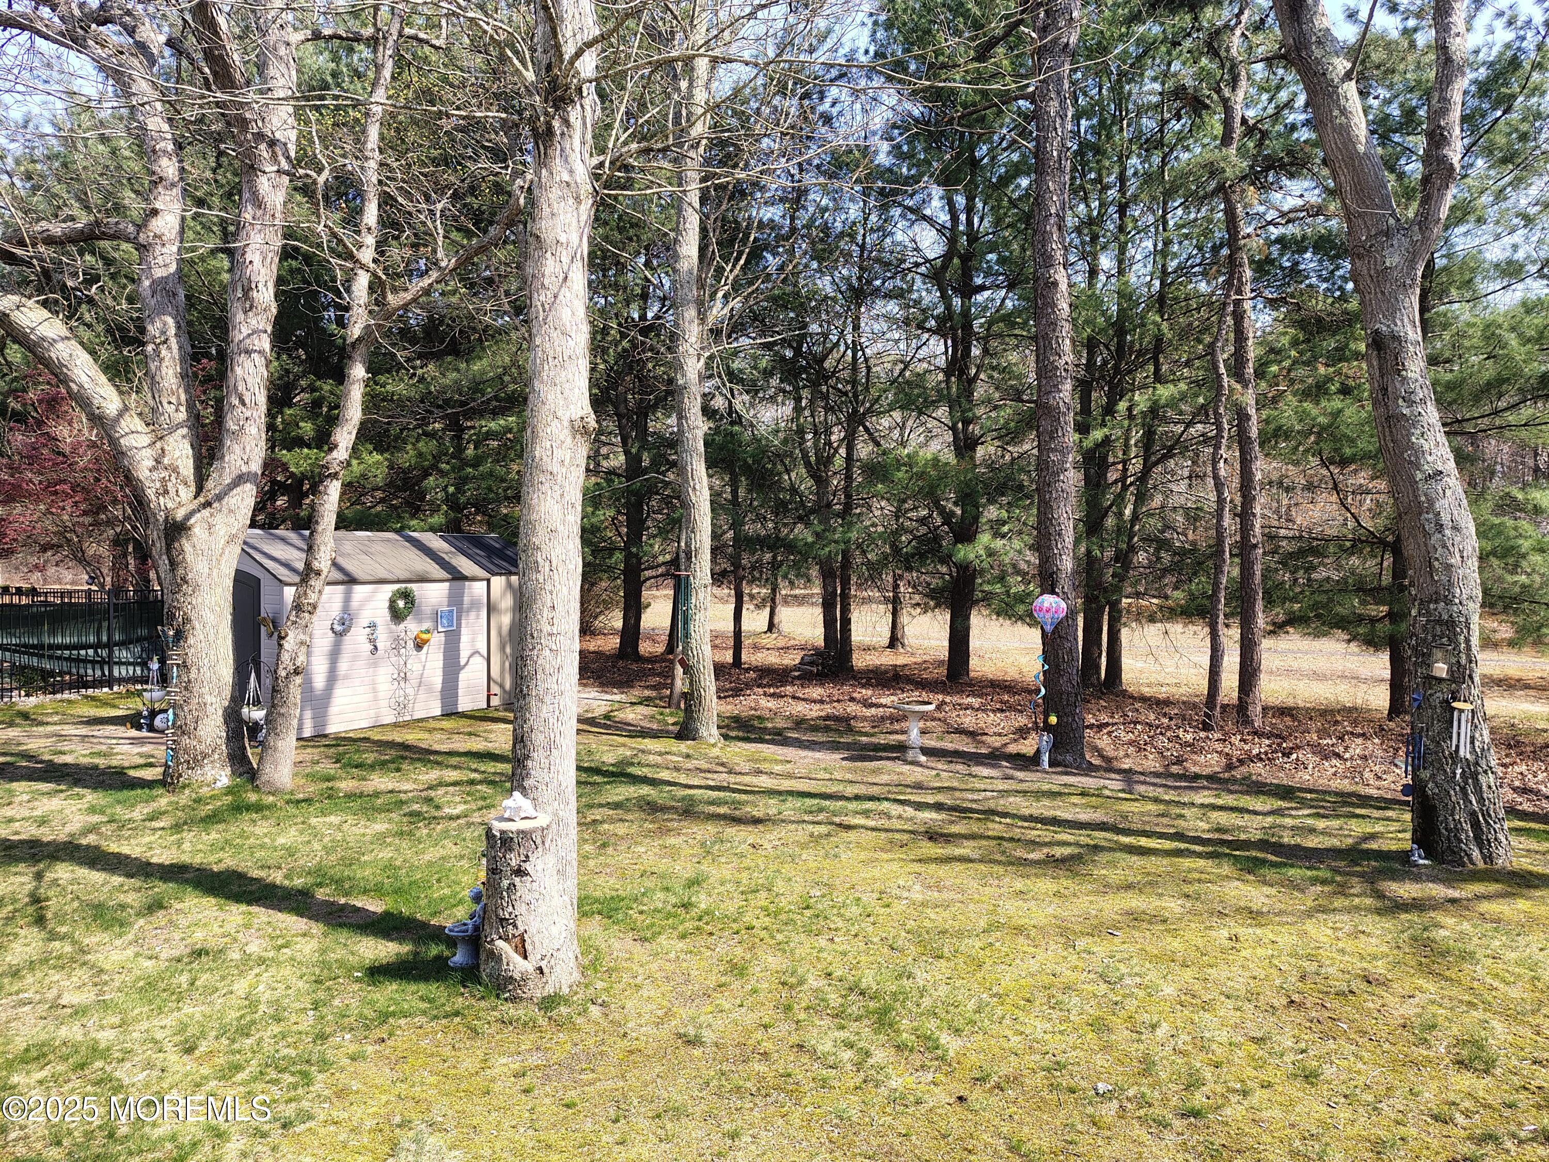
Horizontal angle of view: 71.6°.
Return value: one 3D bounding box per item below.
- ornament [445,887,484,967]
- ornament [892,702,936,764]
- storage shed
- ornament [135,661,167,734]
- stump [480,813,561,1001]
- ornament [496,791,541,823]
[{"bbox_3d":[-1.653,1.845,5.783,0.250,0.410,0.240,0,2,-15],"label":"ornament"},{"bbox_3d":[1.487,1.610,11.421,0.455,0.584,0.455,1,2,7],"label":"ornament"},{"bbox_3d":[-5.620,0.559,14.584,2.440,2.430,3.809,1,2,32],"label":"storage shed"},{"bbox_3d":[-7.520,1.381,12.988,0.420,0.861,0.380,-1,2,-30],"label":"ornament"},{"bbox_3d":[-1.299,1.643,5.475,0.400,0.836,0.400,0,2,-13],"label":"stump"},{"bbox_3d":[-1.305,1.158,5.514,0.190,0.130,0.140,0,2,-14],"label":"ornament"}]

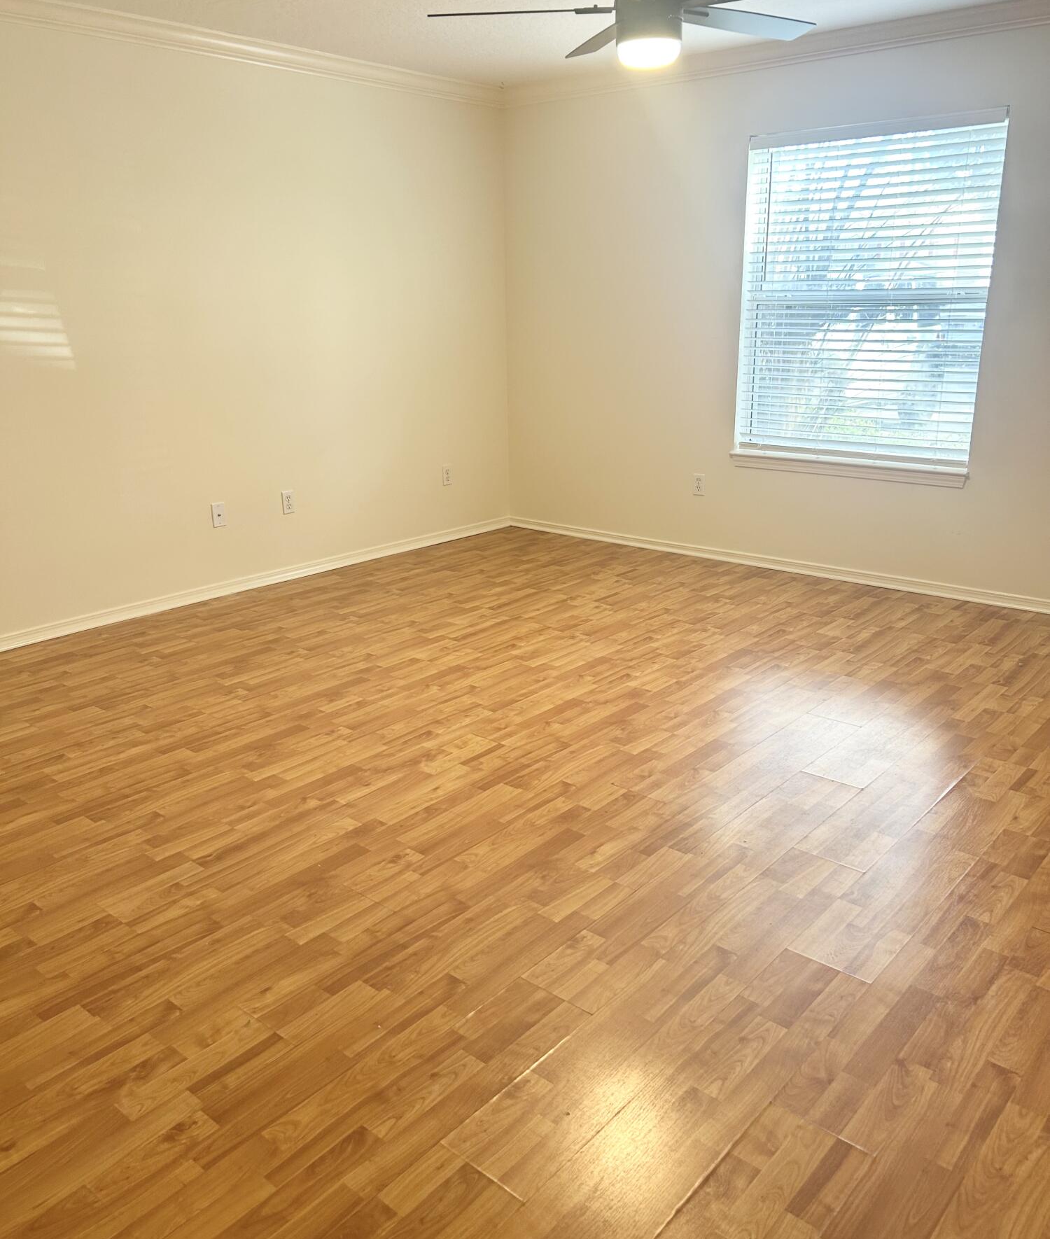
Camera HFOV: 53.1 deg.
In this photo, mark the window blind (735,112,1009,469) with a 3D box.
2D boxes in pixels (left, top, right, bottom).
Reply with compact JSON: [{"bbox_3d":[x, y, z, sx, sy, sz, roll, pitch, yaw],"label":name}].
[{"bbox_3d":[1.538,-1.475,4.843,1.153,1.472,0.077,14,22,39],"label":"window blind"}]

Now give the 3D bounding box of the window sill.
[{"bbox_3d":[1.538,-0.730,5.064,1.200,0.078,0.105,14,22,39],"label":"window sill"}]

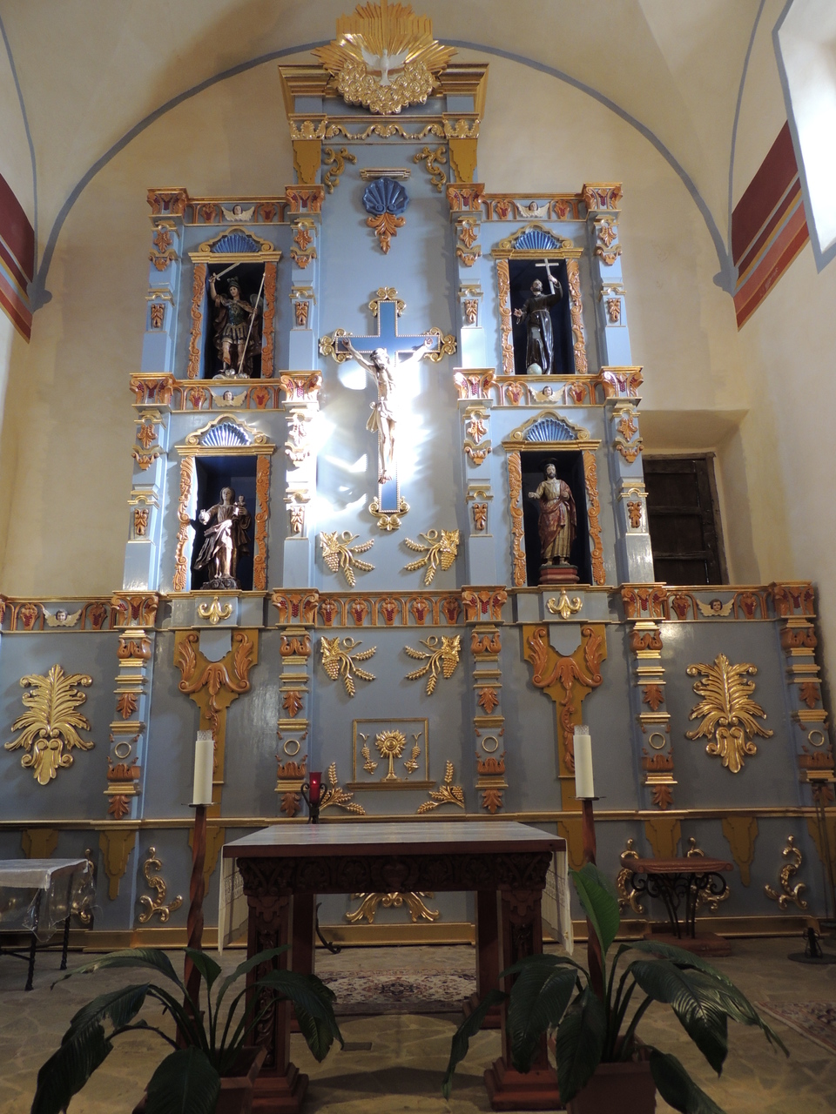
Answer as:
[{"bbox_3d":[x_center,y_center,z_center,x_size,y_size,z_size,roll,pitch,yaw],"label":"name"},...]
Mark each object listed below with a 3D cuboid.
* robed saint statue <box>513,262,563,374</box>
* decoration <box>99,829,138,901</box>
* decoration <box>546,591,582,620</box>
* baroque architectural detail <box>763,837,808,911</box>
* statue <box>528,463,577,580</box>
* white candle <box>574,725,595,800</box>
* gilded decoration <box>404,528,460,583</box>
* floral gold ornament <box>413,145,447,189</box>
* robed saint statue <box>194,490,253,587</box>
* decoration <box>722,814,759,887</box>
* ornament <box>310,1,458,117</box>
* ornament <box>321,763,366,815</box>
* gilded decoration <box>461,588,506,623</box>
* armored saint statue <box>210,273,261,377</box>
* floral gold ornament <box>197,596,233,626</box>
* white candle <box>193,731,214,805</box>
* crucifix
[{"bbox_3d":[1.181,-2.303,7.481,0.492,1.346,0.400,-2,-15,4],"label":"robed saint statue"},{"bbox_3d":[-2.359,2.406,6.057,0.302,0.531,0.050,-1,-15,-1],"label":"decoration"},{"bbox_3d":[1.220,0.399,6.414,0.293,0.247,0.060,-1,-15,-1],"label":"decoration"},{"bbox_3d":[2.931,2.538,6.203,0.348,0.560,0.060,-1,-15,-1],"label":"baroque architectural detail"},{"bbox_3d":[1.224,-0.306,6.976,0.422,1.186,0.380,-4,-15,9],"label":"statue"},{"bbox_3d":[0.776,0.958,3.618,0.086,0.335,0.086,-1,-16,0],"label":"white candle"},{"bbox_3d":[0.116,0.005,6.849,0.486,0.503,0.060,-1,-15,-1],"label":"gilded decoration"},{"bbox_3d":[0.128,-4.005,7.967,0.346,0.553,0.070,-1,-16,0],"label":"floral gold ornament"},{"bbox_3d":[-1.766,-0.160,7.003,0.451,0.951,0.320,-1,-16,0],"label":"robed saint statue"},{"bbox_3d":[2.588,2.347,6.152,0.286,0.527,0.050,-1,-15,-1],"label":"decoration"},{"bbox_3d":[-0.342,-5.096,7.839,1.503,1.659,0.320,-1,-15,-1],"label":"ornament"},{"bbox_3d":[-0.609,1.857,6.192,0.388,0.403,0.070,-1,-15,-1],"label":"ornament"},{"bbox_3d":[0.564,0.425,6.649,0.379,0.333,0.190,-1,-15,-1],"label":"gilded decoration"},{"bbox_3d":[-1.787,-2.258,7.629,0.459,1.164,0.360,-1,-16,0],"label":"armored saint statue"},{"bbox_3d":[-1.723,0.460,6.582,0.288,0.236,0.070,-1,-16,0],"label":"floral gold ornament"},{"bbox_3d":[-0.996,0.983,3.605,0.086,0.325,0.086,-1,-16,0],"label":"white candle"},{"bbox_3d":[-0.271,-1.460,7.134,1.305,2.464,0.240,-1,-15,-1],"label":"crucifix"}]

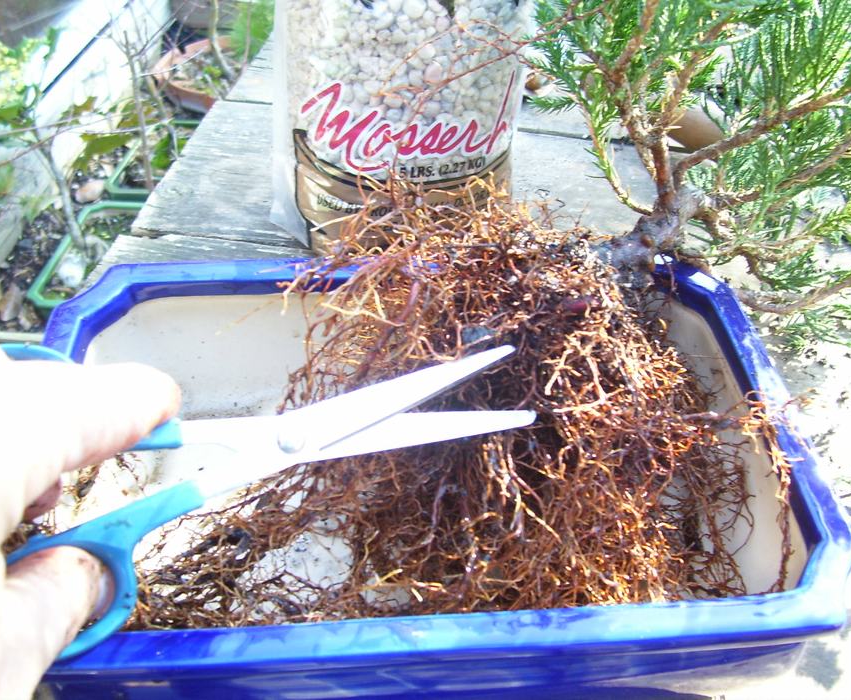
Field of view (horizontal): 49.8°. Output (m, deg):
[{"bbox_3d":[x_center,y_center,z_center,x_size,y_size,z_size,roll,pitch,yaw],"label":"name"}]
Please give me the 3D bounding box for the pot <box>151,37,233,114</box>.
[{"bbox_3d":[-0.286,-0.395,1.346,0.202,0.047,0.202,0,44,0],"label":"pot"}]

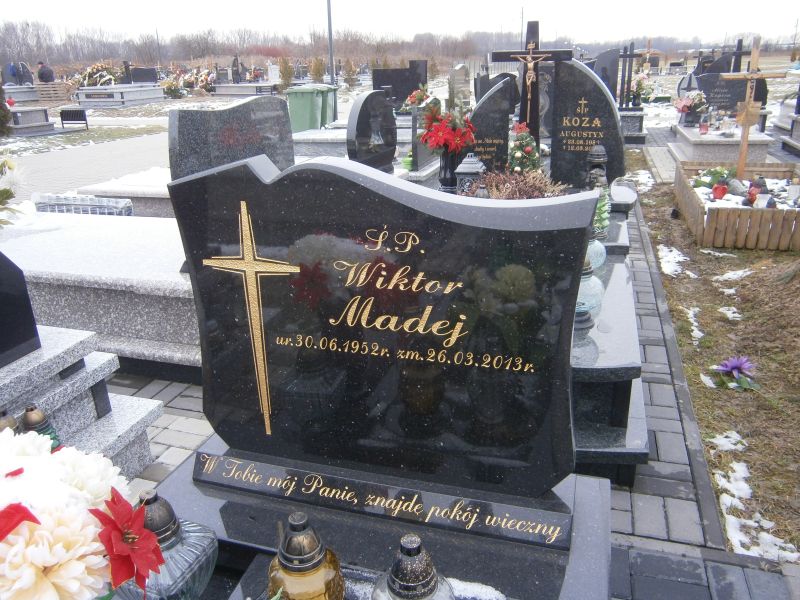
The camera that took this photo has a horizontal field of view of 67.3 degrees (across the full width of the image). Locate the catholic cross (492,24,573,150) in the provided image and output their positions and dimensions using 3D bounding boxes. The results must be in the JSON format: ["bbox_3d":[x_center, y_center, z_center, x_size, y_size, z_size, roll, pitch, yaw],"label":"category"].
[{"bbox_3d":[0.901,-1.378,4.100,0.530,0.960,0.120,5,23,17],"label":"catholic cross"}]

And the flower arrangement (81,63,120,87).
[{"bbox_3d":[-12.710,-9.569,25.500,1.600,0.950,0.950,5,23,17],"label":"flower arrangement"}]

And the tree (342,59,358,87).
[{"bbox_3d":[-2.760,-12.655,33.500,0.720,1.500,0.720,5,23,17],"label":"tree"}]

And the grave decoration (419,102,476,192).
[{"bbox_3d":[0.328,-1.040,4.146,0.370,0.580,0.350,4,22,17],"label":"grave decoration"}]

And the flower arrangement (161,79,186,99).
[{"bbox_3d":[-10.743,-10.031,28.500,1.150,0.850,0.850,5,23,17],"label":"flower arrangement"}]

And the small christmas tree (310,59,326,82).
[{"bbox_3d":[-6.262,-17.530,46.000,1.050,1.950,1.050,-3,21,1],"label":"small christmas tree"}]

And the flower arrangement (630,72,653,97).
[{"bbox_3d":[3.961,-3.541,9.897,0.360,0.380,0.340,4,22,17],"label":"flower arrangement"}]

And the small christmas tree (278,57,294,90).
[{"bbox_3d":[-5.855,-11.685,31.000,0.750,1.720,0.750,5,23,17],"label":"small christmas tree"}]

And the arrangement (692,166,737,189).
[{"bbox_3d":[2.889,-1.139,5.514,0.380,0.190,0.270,4,22,17],"label":"arrangement"}]

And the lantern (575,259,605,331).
[{"bbox_3d":[0.675,-0.039,2.209,0.155,0.290,0.155,5,23,17],"label":"lantern"}]

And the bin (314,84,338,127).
[{"bbox_3d":[-2.250,-5.302,16.510,0.730,1.070,0.580,5,22,20],"label":"bin"}]

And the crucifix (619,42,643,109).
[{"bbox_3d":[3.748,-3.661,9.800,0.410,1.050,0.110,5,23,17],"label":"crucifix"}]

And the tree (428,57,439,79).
[{"bbox_3d":[2.981,-20.401,53.000,0.800,2.000,0.800,4,22,17],"label":"tree"}]

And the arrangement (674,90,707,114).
[{"bbox_3d":[4.463,-3.024,9.200,0.500,0.370,0.420,5,23,17],"label":"arrangement"}]

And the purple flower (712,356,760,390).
[{"bbox_3d":[1.484,0.324,2.650,0.200,0.085,0.170,11,25,30],"label":"purple flower"}]

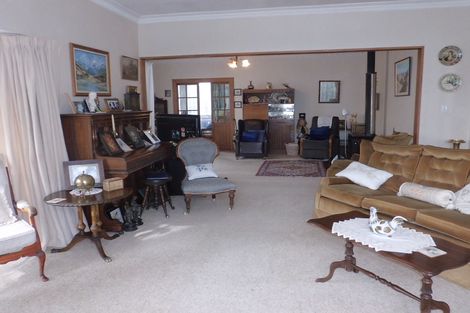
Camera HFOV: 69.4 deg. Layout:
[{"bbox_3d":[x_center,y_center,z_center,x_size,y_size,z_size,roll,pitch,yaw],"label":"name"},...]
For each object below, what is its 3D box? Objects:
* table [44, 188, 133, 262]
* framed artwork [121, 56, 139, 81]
[{"bbox_3d":[-1.422,0.660,3.409,0.820,0.550,0.820,-1,9,0],"label":"table"},{"bbox_3d":[-1.811,-1.505,5.842,0.035,0.360,0.580,0,9,10],"label":"framed artwork"}]

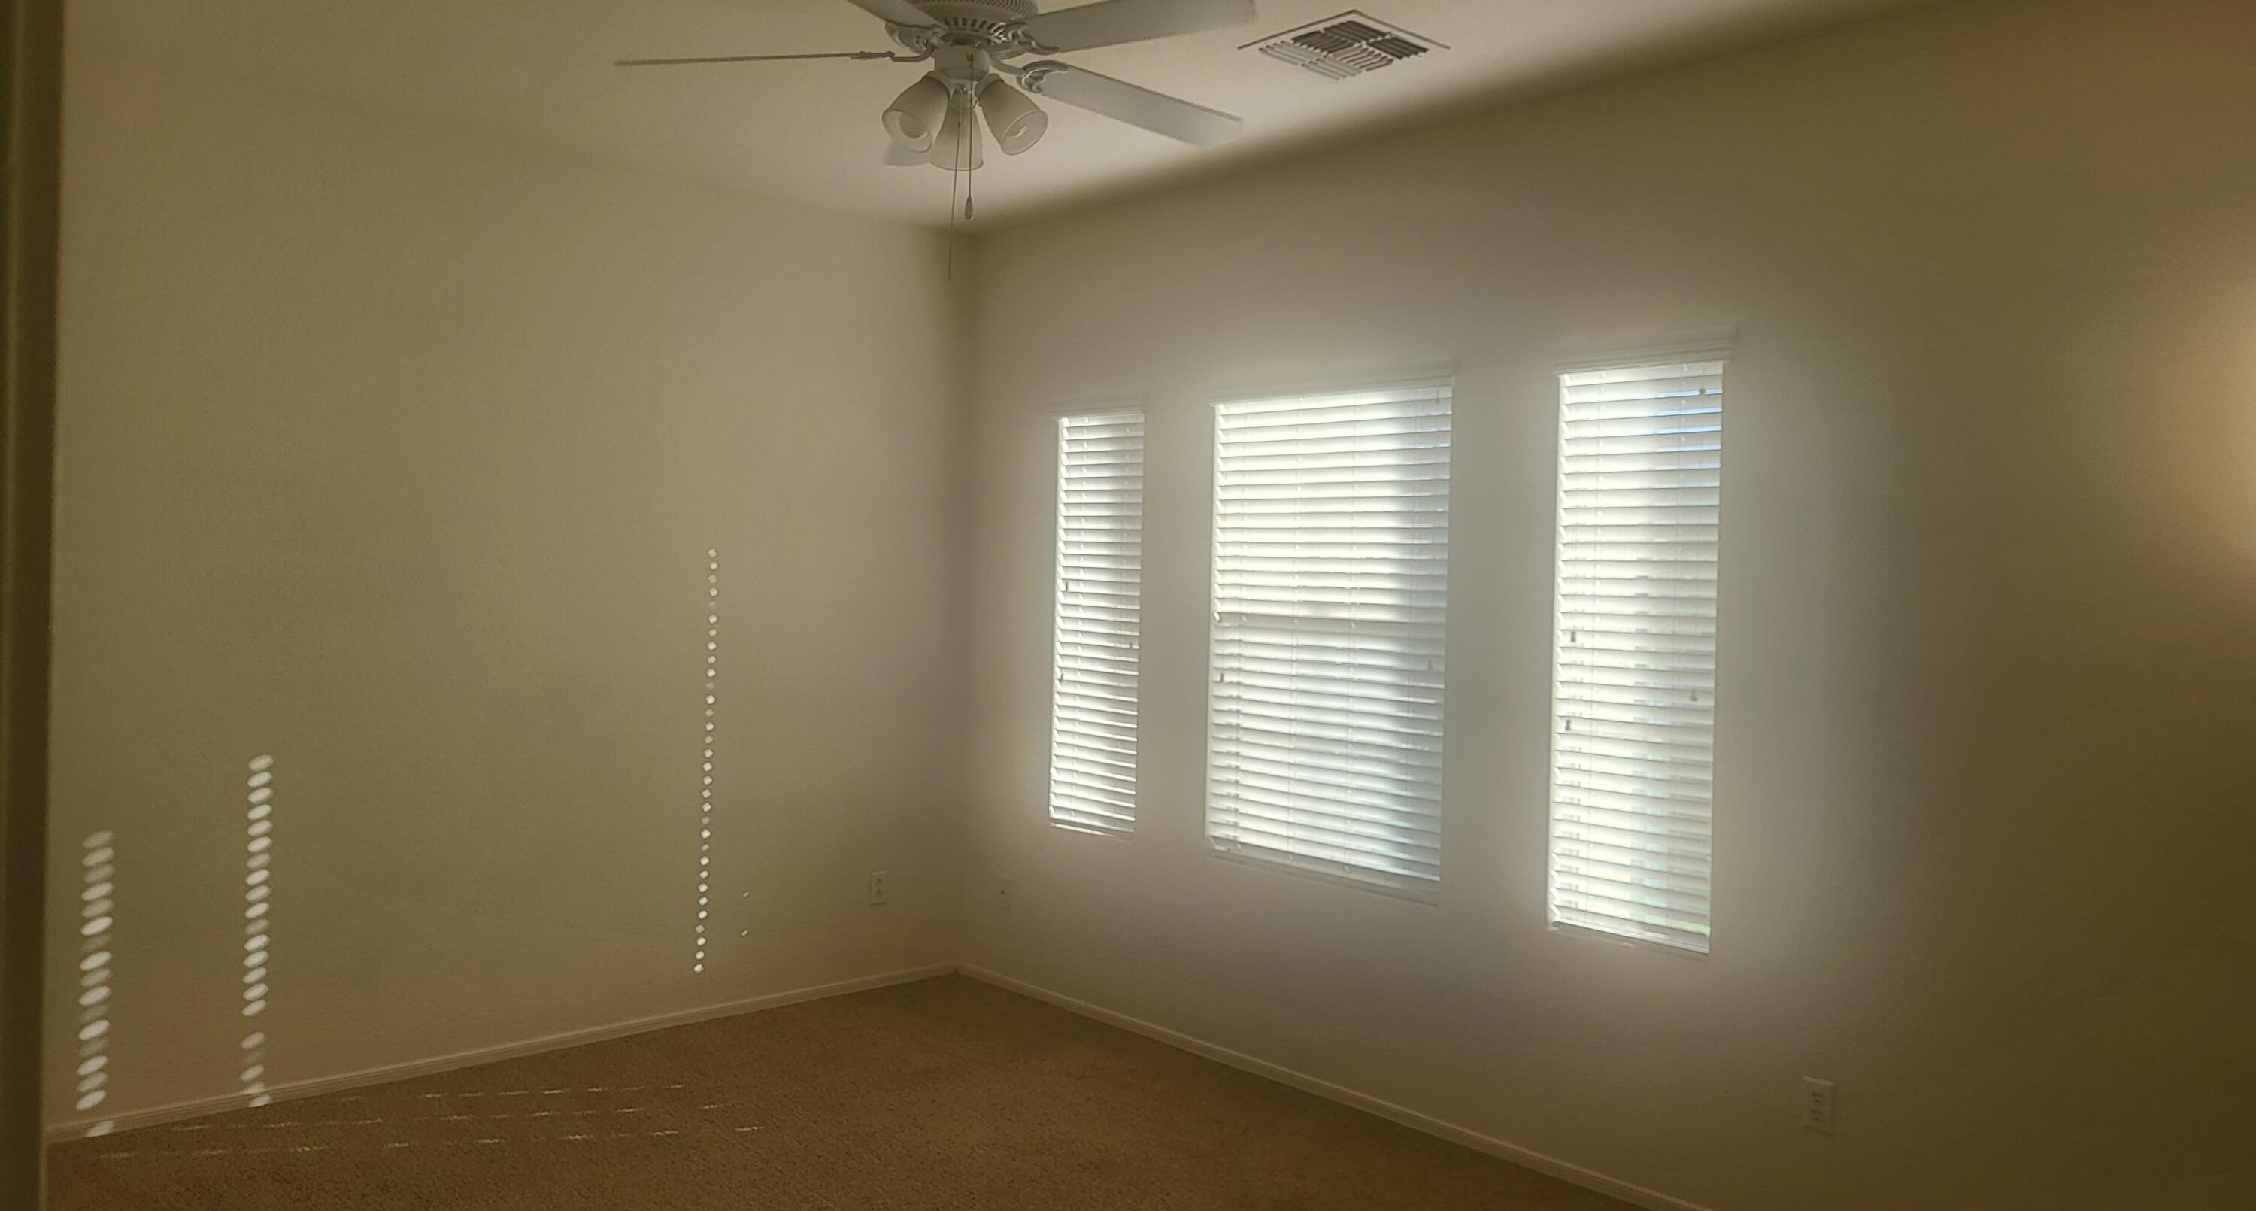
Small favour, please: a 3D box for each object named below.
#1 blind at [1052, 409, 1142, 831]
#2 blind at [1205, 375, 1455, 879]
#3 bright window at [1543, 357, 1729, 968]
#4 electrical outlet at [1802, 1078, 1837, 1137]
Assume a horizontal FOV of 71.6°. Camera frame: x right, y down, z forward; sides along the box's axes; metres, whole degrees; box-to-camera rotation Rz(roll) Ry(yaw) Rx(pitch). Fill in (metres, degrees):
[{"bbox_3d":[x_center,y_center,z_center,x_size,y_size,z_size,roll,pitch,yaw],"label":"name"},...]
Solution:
[{"bbox_3d":[-0.086,0.057,5.296,0.060,1.389,0.436,0,1,-42],"label":"blind"},{"bbox_3d":[0.584,0.077,4.565,0.080,1.376,0.890,0,1,-42],"label":"blind"},{"bbox_3d":[1.249,0.120,3.824,0.060,1.398,0.432,0,1,-42],"label":"bright window"},{"bbox_3d":[1.528,1.109,3.460,0.010,0.115,0.071,0,1,-42],"label":"electrical outlet"}]

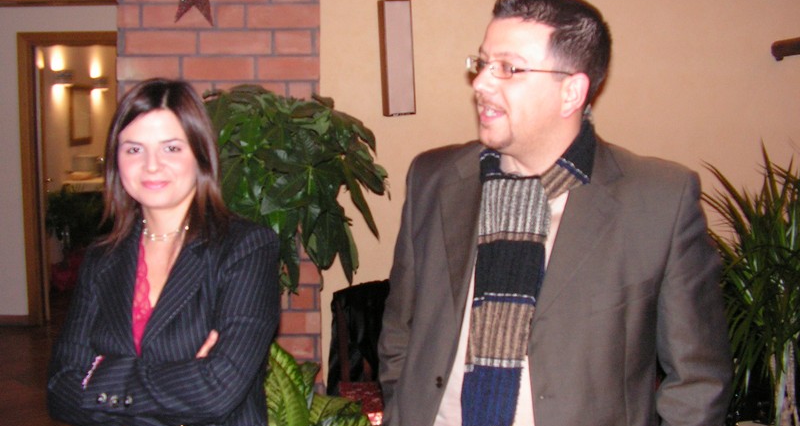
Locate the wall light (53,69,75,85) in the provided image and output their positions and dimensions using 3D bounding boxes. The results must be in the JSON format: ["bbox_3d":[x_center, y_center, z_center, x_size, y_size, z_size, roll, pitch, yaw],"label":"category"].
[{"bbox_3d":[-2.953,-1.185,7.300,0.095,0.118,0.220,1,5,8],"label":"wall light"}]

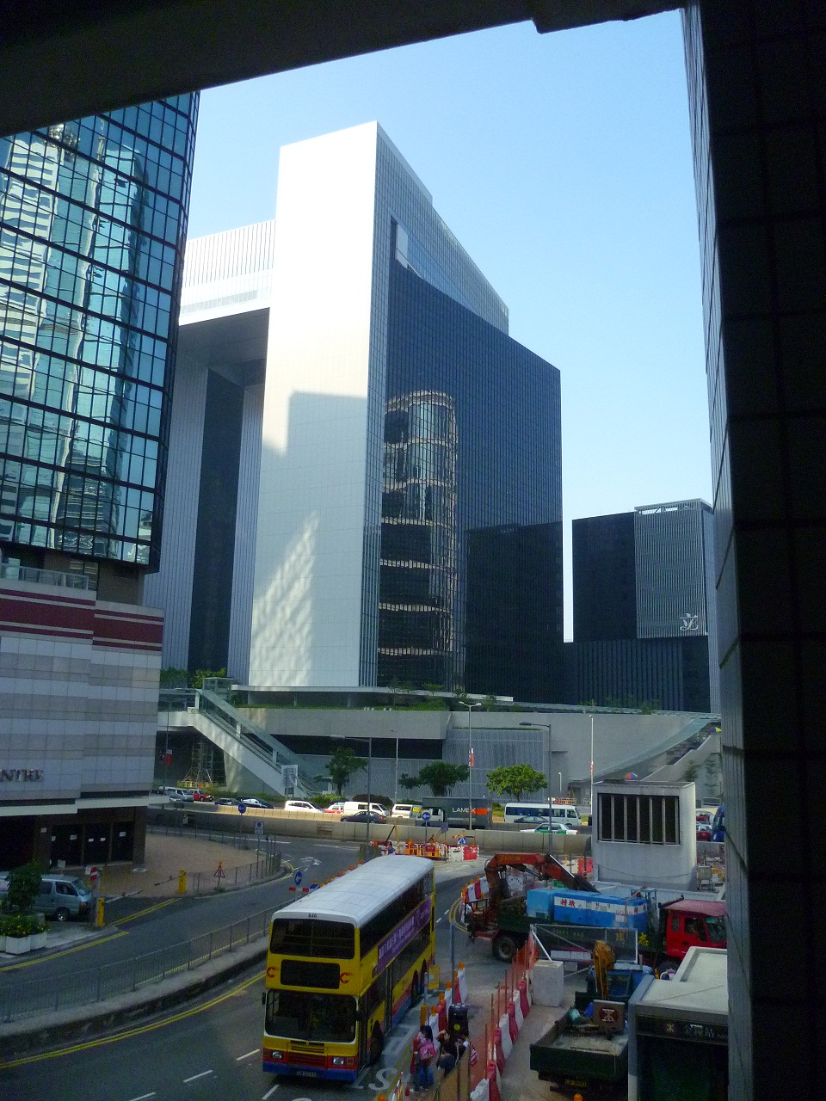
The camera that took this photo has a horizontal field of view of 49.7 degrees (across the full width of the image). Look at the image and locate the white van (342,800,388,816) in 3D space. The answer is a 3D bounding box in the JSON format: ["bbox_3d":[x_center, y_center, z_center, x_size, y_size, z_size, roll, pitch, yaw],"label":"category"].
[{"bbox_3d":[-4.619,26.695,90.500,4.600,1.950,1.700,-1,-11,13],"label":"white van"}]

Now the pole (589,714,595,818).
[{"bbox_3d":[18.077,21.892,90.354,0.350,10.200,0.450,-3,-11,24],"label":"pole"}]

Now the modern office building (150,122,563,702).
[{"bbox_3d":[-20.186,-19.529,216.802,94.326,115.498,83.740,-4,-12,24],"label":"modern office building"}]

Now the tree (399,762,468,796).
[{"bbox_3d":[2.288,25.990,98.515,7.400,5.126,5.500,1,-11,0],"label":"tree"}]

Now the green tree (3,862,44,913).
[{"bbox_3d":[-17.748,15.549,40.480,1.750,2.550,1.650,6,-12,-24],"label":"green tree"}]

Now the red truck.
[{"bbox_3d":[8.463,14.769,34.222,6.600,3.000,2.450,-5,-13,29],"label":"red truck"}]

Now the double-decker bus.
[{"bbox_3d":[-1.528,13.258,29.607,2.500,4.380,11.600,-1,-11,12],"label":"double-decker bus"}]

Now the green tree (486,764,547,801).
[{"bbox_3d":[11.726,26.971,100.734,6.600,5.630,7.100,1,-11,0],"label":"green tree"}]

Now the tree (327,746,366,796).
[{"bbox_3d":[-7.972,26.527,104.814,4.300,7.030,4.500,1,-11,0],"label":"tree"}]

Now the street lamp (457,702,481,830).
[{"bbox_3d":[4.602,17.977,72.451,0.400,11.099,3.600,-4,-12,26],"label":"street lamp"}]

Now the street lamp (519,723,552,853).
[{"bbox_3d":[8.818,17.374,63.519,2.390,10.110,0.400,0,-11,7],"label":"street lamp"}]

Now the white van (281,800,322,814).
[{"bbox_3d":[-11.401,27.594,94.500,4.500,1.700,1.750,-2,-11,18],"label":"white van"}]

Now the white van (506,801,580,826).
[{"bbox_3d":[12.209,25.307,83.721,7.000,2.600,2.050,-2,-12,15],"label":"white van"}]

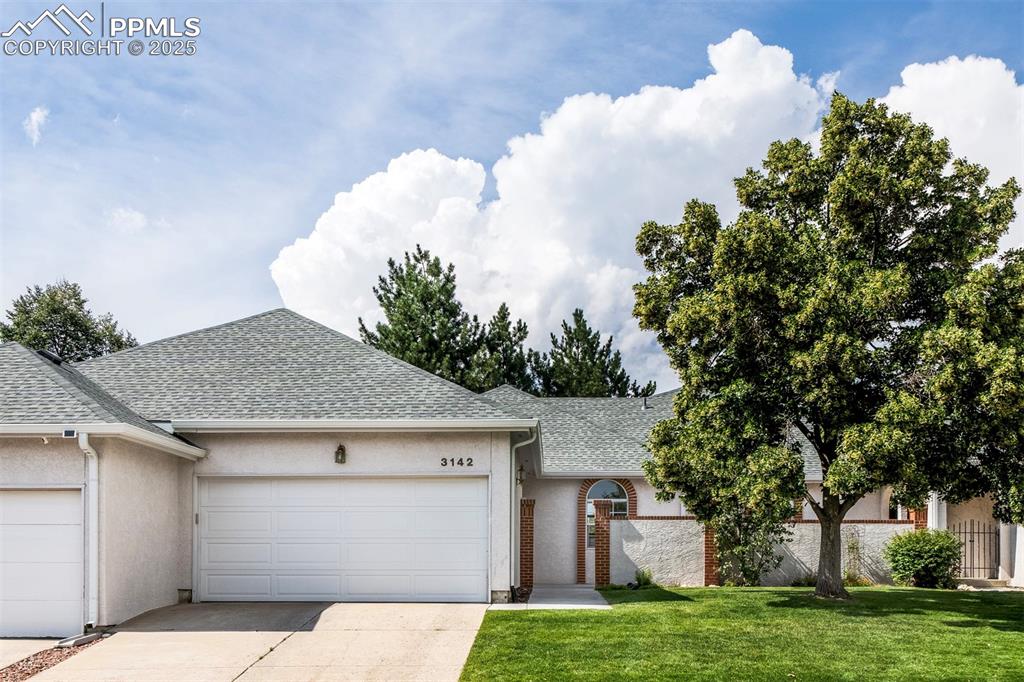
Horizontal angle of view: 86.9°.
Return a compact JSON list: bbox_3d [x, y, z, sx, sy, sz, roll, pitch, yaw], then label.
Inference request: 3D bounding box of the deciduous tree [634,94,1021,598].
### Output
[{"bbox_3d":[5.955,0.103,10.100,7.200,9.400,6.800,0,-3,2],"label":"deciduous tree"}]

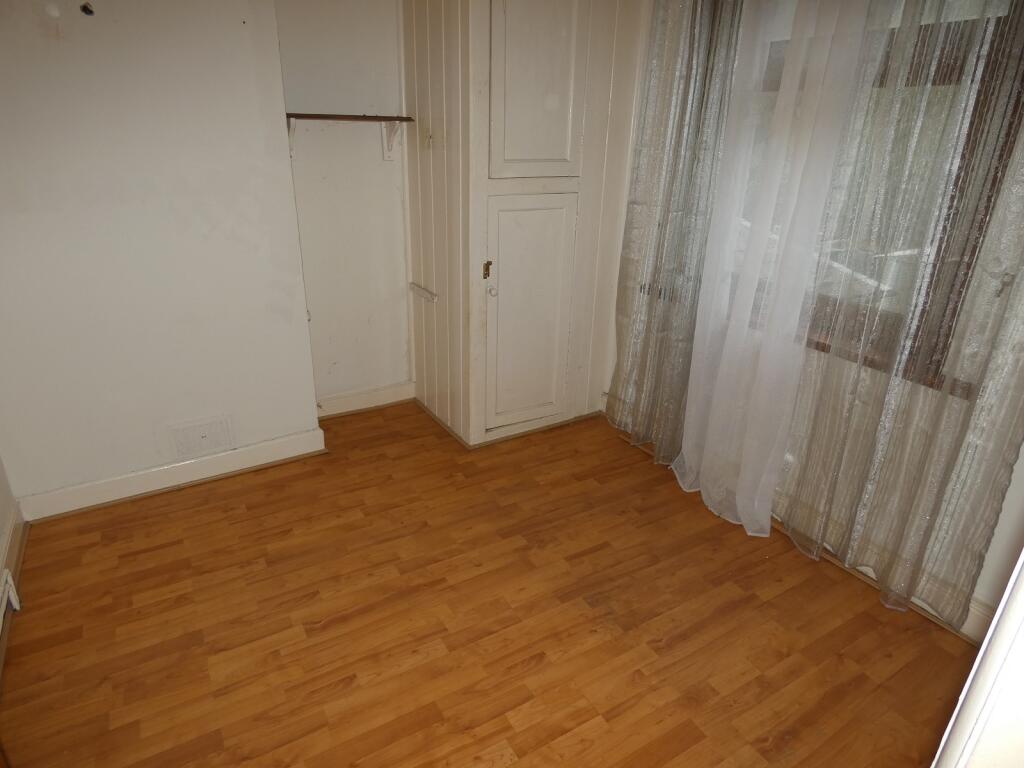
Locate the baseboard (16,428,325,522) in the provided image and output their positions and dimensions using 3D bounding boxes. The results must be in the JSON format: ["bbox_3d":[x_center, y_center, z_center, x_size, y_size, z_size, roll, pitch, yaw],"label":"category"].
[{"bbox_3d":[-1.391,0.380,2.553,1.152,0.101,0.022,-12,27,-29],"label":"baseboard"}]

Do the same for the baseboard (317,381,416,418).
[{"bbox_3d":[-0.824,0.082,3.260,0.613,0.115,0.022,-12,27,-29],"label":"baseboard"}]

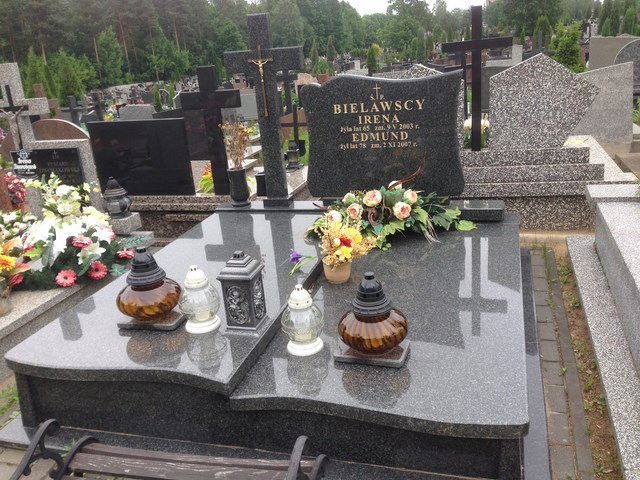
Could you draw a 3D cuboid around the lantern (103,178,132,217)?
[{"bbox_3d":[-1.366,-0.289,4.104,0.189,0.265,0.189,1,17,18],"label":"lantern"}]

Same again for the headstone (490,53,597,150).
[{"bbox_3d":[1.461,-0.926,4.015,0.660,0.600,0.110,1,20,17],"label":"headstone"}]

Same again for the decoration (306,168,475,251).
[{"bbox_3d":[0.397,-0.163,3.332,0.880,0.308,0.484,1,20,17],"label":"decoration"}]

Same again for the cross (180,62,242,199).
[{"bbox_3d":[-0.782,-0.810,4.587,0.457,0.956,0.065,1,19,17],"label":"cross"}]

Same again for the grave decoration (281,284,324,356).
[{"bbox_3d":[-0.066,0.285,2.253,0.160,0.250,0.160,-5,19,2],"label":"grave decoration"}]

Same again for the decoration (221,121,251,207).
[{"bbox_3d":[-0.520,-0.498,3.945,0.196,0.561,0.187,1,20,17],"label":"decoration"}]

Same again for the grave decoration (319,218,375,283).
[{"bbox_3d":[0.124,0.038,2.849,0.275,0.289,0.243,1,20,18],"label":"grave decoration"}]

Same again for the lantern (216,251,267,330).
[{"bbox_3d":[-0.292,0.188,2.320,0.147,0.308,0.152,1,20,17],"label":"lantern"}]

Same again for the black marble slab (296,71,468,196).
[{"bbox_3d":[0.387,-0.628,3.739,0.982,0.737,0.090,1,17,18],"label":"black marble slab"}]

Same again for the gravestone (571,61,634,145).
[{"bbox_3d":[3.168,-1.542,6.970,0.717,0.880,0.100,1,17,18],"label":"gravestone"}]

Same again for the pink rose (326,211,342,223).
[{"bbox_3d":[0.082,-0.130,3.438,0.090,0.079,0.083,11,22,43],"label":"pink rose"}]

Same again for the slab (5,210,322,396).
[{"bbox_3d":[-0.465,0.149,3.037,0.941,0.050,2.035,1,20,17],"label":"slab"}]

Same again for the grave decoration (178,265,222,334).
[{"bbox_3d":[-0.463,0.220,2.342,0.154,0.257,0.154,1,20,17],"label":"grave decoration"}]

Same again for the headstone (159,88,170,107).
[{"bbox_3d":[-4.210,-3.825,16.550,0.430,0.620,0.130,1,20,17],"label":"headstone"}]

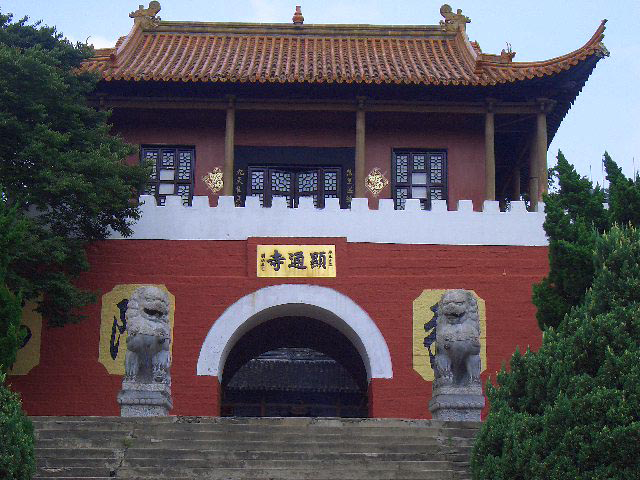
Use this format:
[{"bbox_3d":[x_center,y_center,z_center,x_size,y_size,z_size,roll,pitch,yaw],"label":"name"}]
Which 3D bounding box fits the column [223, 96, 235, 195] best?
[{"bbox_3d":[-1.871,-1.425,26.117,0.200,3.111,0.200,1,-14,-1],"label":"column"}]

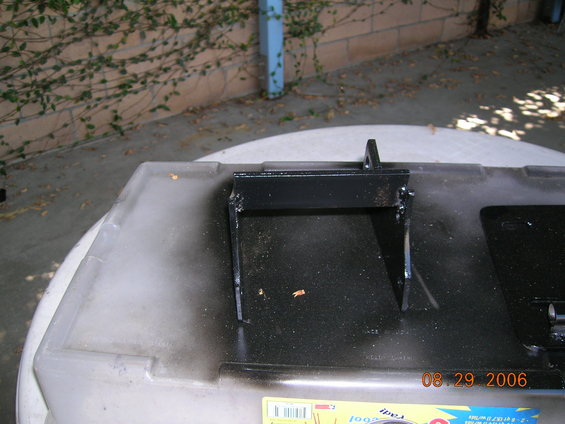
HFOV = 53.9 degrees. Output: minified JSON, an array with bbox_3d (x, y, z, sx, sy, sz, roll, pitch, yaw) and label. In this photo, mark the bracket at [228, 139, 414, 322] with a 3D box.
[{"bbox_3d":[0.030,-0.008,0.513,0.148,0.119,0.172,-2,35,-2],"label":"bracket"}]

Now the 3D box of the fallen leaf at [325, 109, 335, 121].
[{"bbox_3d":[0.230,-0.478,2.719,0.050,0.025,0.080,-1,35,0],"label":"fallen leaf"}]

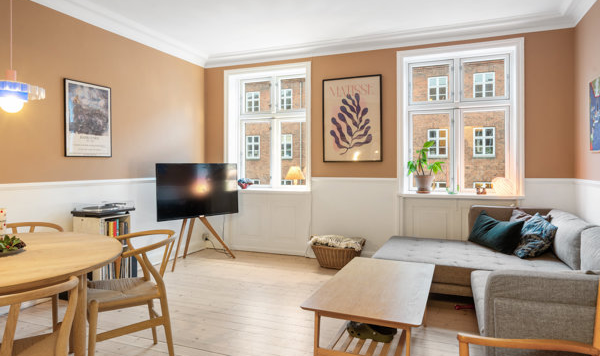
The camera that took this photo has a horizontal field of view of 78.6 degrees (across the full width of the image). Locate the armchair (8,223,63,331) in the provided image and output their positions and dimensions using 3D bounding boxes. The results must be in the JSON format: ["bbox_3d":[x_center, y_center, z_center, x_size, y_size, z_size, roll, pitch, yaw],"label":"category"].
[{"bbox_3d":[-1.886,0.706,2.451,0.550,0.760,0.520,-1,2,-26],"label":"armchair"}]

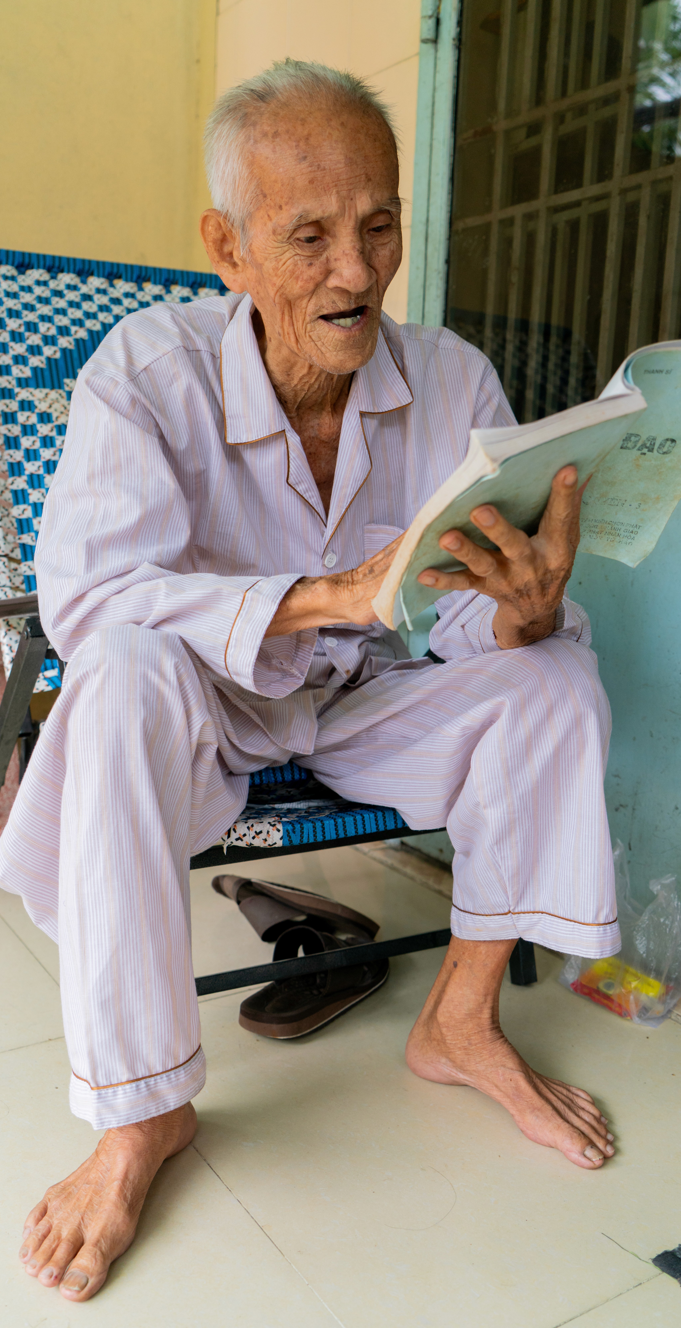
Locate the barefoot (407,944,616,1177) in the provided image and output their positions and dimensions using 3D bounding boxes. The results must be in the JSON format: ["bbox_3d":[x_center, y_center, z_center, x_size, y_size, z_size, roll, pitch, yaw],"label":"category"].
[{"bbox_3d":[0.175,0.386,1.138,0.242,0.160,0.100,10,12,38],"label":"barefoot"}]

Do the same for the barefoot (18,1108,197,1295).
[{"bbox_3d":[-0.190,0.430,0.972,0.099,0.100,0.241,6,10,20],"label":"barefoot"}]

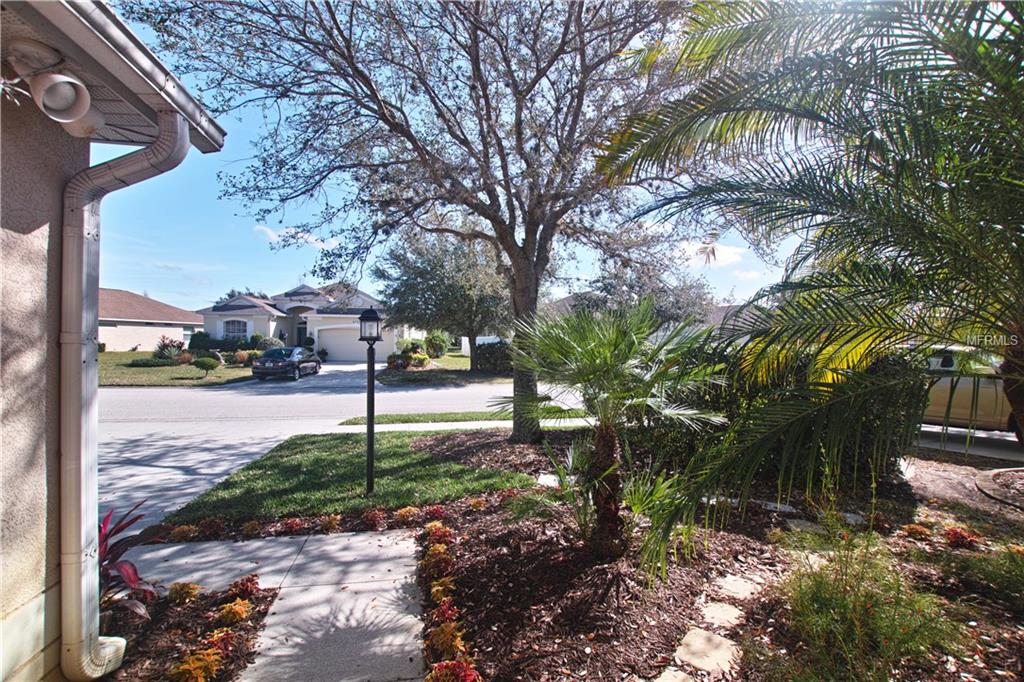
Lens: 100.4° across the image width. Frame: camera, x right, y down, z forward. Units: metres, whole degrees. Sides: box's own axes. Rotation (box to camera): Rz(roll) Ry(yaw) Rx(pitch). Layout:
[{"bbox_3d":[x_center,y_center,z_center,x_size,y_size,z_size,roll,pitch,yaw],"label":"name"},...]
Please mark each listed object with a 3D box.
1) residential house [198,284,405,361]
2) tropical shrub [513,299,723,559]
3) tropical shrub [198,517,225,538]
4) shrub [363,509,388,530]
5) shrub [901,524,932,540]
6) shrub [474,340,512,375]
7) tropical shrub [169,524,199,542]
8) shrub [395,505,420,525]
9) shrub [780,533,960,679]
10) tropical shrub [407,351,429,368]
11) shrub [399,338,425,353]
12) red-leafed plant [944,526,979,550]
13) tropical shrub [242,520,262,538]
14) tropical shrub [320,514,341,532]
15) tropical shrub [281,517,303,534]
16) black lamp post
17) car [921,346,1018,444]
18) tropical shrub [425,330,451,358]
[{"bbox_3d":[-14.400,-1.400,33.400,12.600,5.600,13.000,0,0,-10],"label":"residential house"},{"bbox_3d":[0.810,0.655,3.350,1.700,1.980,1.600,0,0,0],"label":"tropical shrub"},{"bbox_3d":[-2.601,1.585,3.680,0.215,0.170,0.215,0,0,0],"label":"tropical shrub"},{"bbox_3d":[-1.232,1.590,3.820,0.210,0.180,0.210,0,0,0],"label":"shrub"},{"bbox_3d":[3.386,1.585,3.570,0.205,0.130,0.200,0,0,-15],"label":"shrub"},{"bbox_3d":[-0.894,0.843,21.800,2.100,1.620,1.800,0,0,-15],"label":"shrub"},{"bbox_3d":[-2.727,1.580,3.540,0.205,0.140,0.200,0,0,-15],"label":"tropical shrub"},{"bbox_3d":[-0.965,1.600,3.940,0.235,0.160,0.235,0,0,0],"label":"shrub"},{"bbox_3d":[1.950,1.360,2.360,0.800,0.560,0.740,0,0,-15],"label":"shrub"},{"bbox_3d":[-5.305,1.050,24.200,1.360,1.020,1.200,0,0,-15],"label":"tropical shrub"},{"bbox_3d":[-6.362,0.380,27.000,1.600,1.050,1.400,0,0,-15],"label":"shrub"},{"bbox_3d":[3.583,1.547,3.400,0.220,0.165,0.220,0,0,0],"label":"red-leafed plant"},{"bbox_3d":[-2.227,1.595,3.660,0.165,0.150,0.165,0,0,0],"label":"tropical shrub"},{"bbox_3d":[-1.579,1.575,3.710,0.162,0.150,0.180,0,0,-15],"label":"tropical shrub"},{"bbox_3d":[-1.894,1.580,3.680,0.188,0.140,0.200,0,0,-15],"label":"tropical shrub"},{"bbox_3d":[-1.493,0.635,4.500,0.250,1.980,0.250,0,0,-15],"label":"black lamp post"},{"bbox_3d":[8.300,0.820,7.950,1.880,1.660,4.850,0,0,-15],"label":"car"},{"bbox_3d":[-5.118,0.250,29.300,1.750,1.900,1.750,0,0,0],"label":"tropical shrub"}]

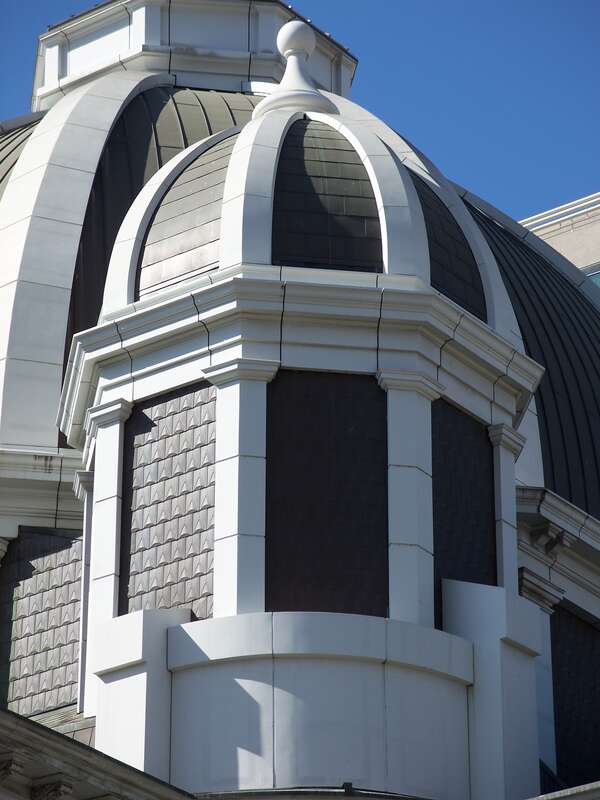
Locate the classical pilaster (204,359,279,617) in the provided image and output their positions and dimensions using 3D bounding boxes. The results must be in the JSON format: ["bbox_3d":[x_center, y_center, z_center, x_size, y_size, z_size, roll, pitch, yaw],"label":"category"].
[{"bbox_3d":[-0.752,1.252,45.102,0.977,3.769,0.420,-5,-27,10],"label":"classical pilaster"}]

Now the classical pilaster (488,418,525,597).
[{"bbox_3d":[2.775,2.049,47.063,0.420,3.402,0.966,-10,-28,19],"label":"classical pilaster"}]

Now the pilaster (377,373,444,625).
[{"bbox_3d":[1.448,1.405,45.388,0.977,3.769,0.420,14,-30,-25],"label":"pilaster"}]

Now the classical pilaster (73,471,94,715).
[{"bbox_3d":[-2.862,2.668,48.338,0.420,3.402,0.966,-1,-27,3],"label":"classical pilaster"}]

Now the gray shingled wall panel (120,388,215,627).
[{"bbox_3d":[-1.610,1.564,45.740,1.575,3.675,0.231,-18,-32,32],"label":"gray shingled wall panel"}]

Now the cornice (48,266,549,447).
[{"bbox_3d":[-0.034,0.244,48.766,6.300,1.312,6.195,4,-27,-7],"label":"cornice"}]

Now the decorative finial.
[{"bbox_3d":[-0.014,-4.679,51.247,1.208,1.628,1.208,4,-27,-7],"label":"decorative finial"}]

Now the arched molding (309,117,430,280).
[{"bbox_3d":[0.849,-2.848,48.690,0.756,3.937,2.573,15,-30,-27],"label":"arched molding"}]

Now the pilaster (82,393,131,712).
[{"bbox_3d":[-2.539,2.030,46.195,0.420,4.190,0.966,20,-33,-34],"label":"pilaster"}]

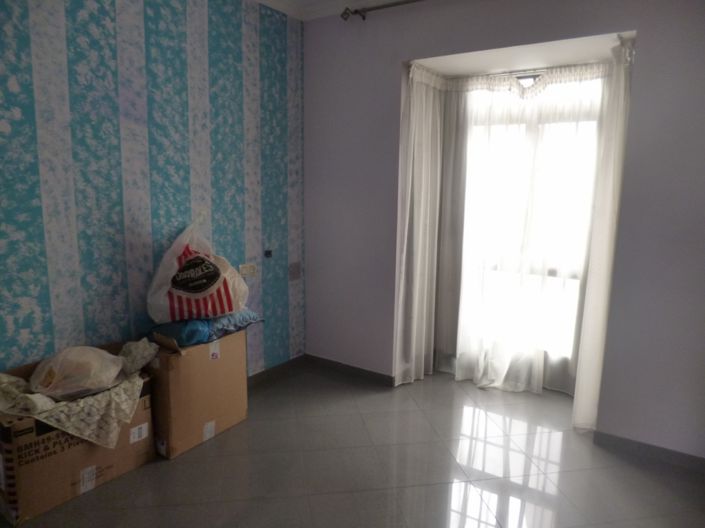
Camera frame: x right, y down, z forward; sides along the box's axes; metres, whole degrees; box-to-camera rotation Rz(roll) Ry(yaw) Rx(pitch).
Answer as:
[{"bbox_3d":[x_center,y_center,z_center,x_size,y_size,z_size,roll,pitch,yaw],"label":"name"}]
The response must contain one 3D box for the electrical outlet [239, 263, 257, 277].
[{"bbox_3d":[-0.719,0.042,3.393,0.012,0.082,0.157,7,10,33],"label":"electrical outlet"}]

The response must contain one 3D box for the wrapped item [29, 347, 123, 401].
[{"bbox_3d":[-1.317,0.499,2.323,0.250,0.180,0.400,8,11,38],"label":"wrapped item"}]

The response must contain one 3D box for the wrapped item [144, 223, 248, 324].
[{"bbox_3d":[-0.889,0.048,2.803,0.520,0.520,0.280,-5,11,-36],"label":"wrapped item"}]

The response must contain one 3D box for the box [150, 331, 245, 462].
[{"bbox_3d":[-0.934,0.717,2.902,0.280,0.570,0.595,6,10,31],"label":"box"}]

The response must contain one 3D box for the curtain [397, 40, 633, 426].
[{"bbox_3d":[1.049,-0.175,3.301,1.290,2.230,0.530,7,10,33],"label":"curtain"}]

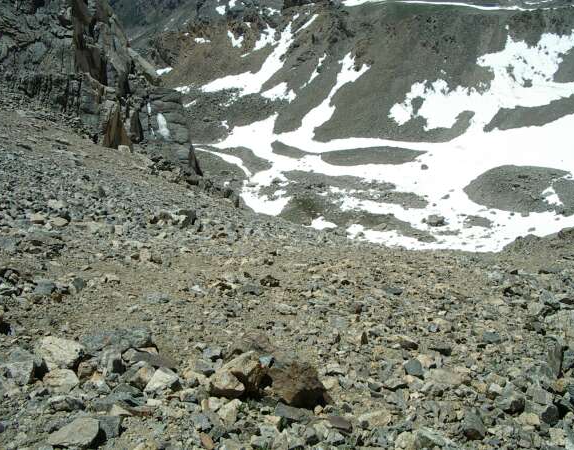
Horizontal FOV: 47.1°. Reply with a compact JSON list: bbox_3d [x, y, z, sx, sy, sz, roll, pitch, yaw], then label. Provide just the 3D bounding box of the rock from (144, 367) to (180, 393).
[{"bbox_3d":[-0.972,1.200,5.100,0.260,0.160,0.190,-3,19,-9],"label":"rock"}]

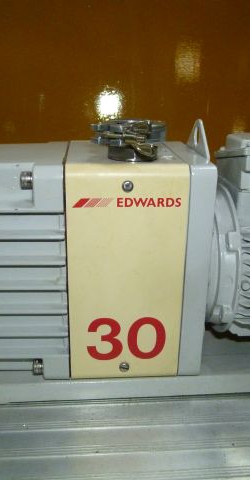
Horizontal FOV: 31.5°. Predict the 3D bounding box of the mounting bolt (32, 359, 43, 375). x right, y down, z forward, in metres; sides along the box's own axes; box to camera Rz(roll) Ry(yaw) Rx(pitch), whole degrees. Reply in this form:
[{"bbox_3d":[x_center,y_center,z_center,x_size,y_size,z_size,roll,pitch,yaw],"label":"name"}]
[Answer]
[{"bbox_3d":[-0.087,0.128,0.447,0.010,0.016,0.016,0,20,-3],"label":"mounting bolt"}]

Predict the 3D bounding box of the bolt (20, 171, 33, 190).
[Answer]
[{"bbox_3d":[-0.085,-0.051,0.382,0.010,0.016,0.016,0,20,-3],"label":"bolt"}]

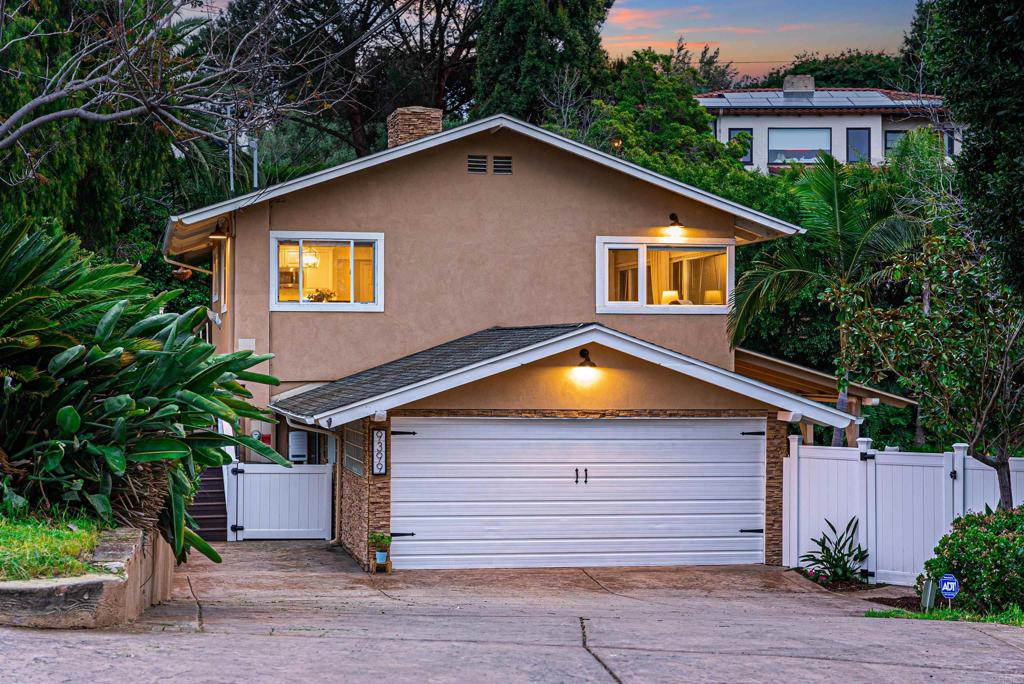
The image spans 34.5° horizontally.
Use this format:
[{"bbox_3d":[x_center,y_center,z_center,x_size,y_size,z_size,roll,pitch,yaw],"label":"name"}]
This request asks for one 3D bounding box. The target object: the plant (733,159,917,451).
[{"bbox_3d":[5.041,0.034,26.800,3.000,6.221,2.900,1,-1,-12],"label":"plant"}]

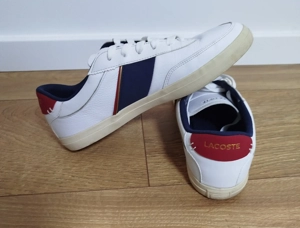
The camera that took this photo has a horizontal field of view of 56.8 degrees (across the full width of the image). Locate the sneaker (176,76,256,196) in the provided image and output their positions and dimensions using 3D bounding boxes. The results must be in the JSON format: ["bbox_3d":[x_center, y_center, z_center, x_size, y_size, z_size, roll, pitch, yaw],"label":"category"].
[{"bbox_3d":[0.088,-0.015,0.420,0.106,0.108,0.297,1,29,6],"label":"sneaker"}]

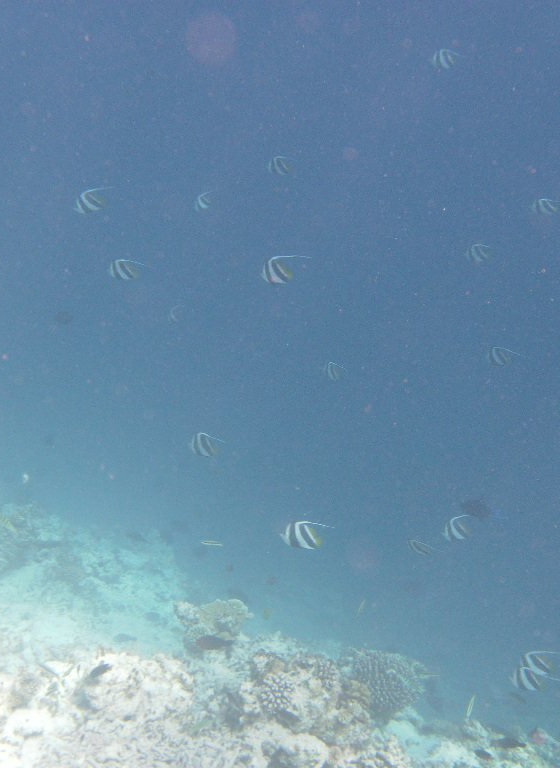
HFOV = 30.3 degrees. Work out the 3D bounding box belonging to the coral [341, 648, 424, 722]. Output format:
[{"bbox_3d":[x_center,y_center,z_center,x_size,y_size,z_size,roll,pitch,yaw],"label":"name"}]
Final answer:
[{"bbox_3d":[0.360,1.045,3.630,0.285,0.250,0.242,0,6,0],"label":"coral"}]

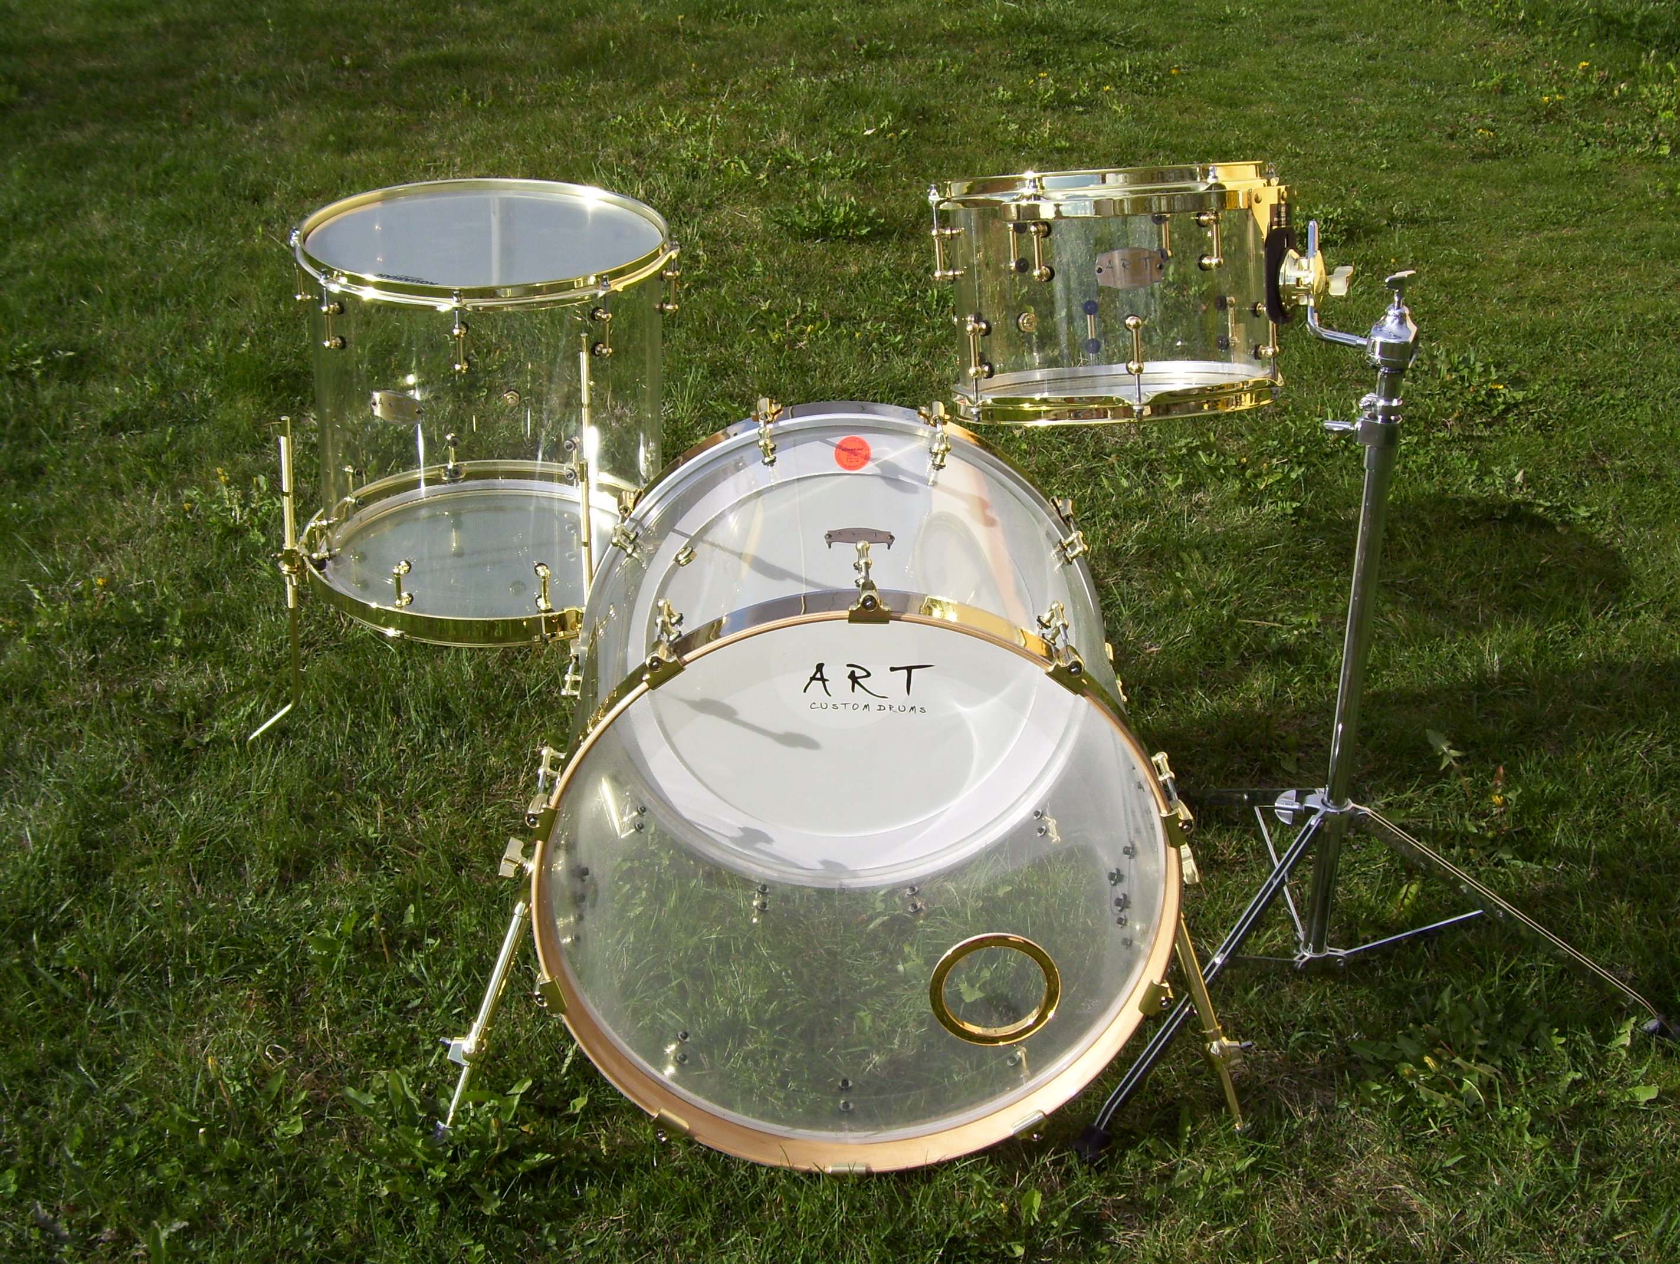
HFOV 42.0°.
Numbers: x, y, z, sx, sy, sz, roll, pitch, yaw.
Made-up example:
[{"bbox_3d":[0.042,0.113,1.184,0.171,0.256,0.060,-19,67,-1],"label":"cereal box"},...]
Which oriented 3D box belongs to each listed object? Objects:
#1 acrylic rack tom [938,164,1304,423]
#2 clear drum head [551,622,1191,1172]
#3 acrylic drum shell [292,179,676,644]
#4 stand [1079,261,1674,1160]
[{"bbox_3d":[0.270,-0.338,2.165,0.355,0.238,0.350,-4,11,1],"label":"acrylic rack tom"},{"bbox_3d":[0.016,0.242,2.017,0.600,0.600,0.055,0,23,-1],"label":"clear drum head"},{"bbox_3d":[-0.418,-0.273,2.633,0.445,0.440,0.445,2,27,-1],"label":"acrylic drum shell"},{"bbox_3d":[0.485,-0.019,2.329,0.700,0.830,0.610,-8,27,-17],"label":"stand"}]

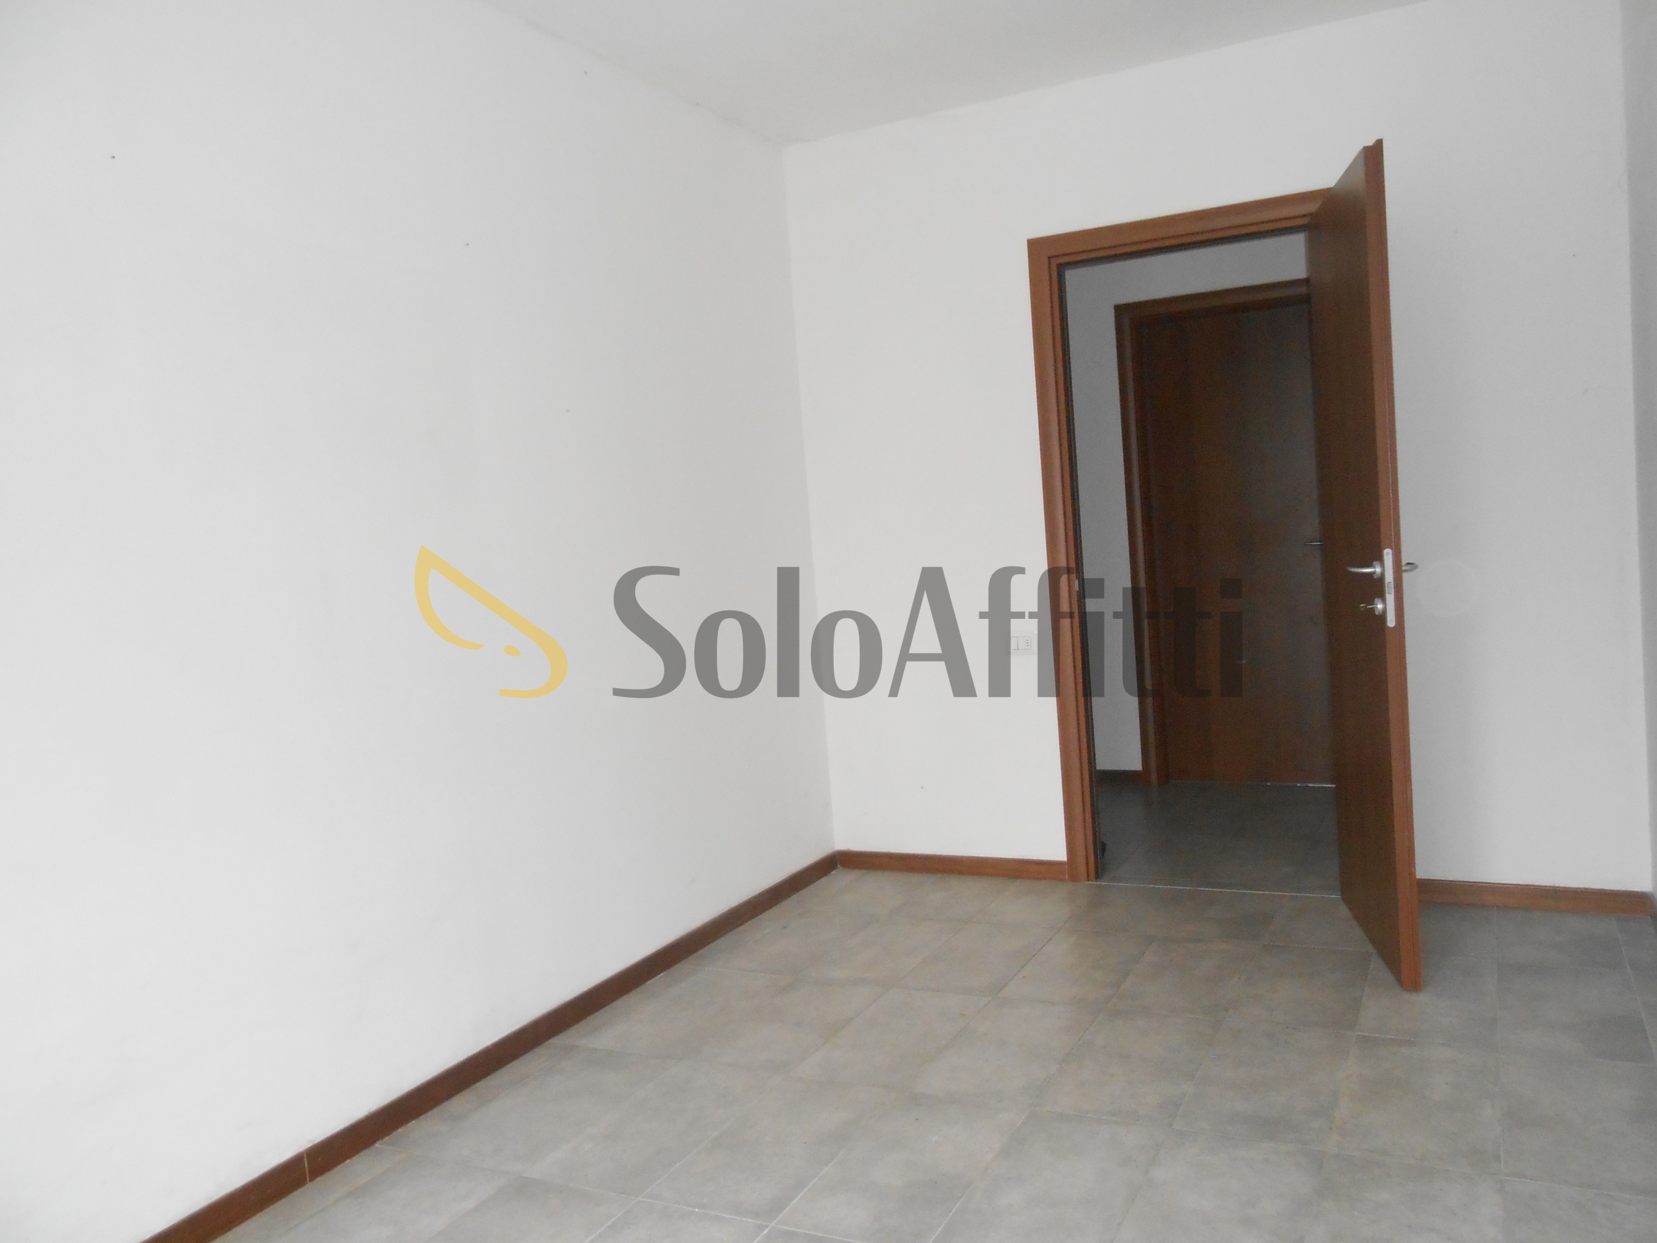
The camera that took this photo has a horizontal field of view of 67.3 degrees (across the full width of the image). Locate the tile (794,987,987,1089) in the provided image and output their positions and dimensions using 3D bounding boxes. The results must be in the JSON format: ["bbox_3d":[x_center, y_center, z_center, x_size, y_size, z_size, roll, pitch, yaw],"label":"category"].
[{"bbox_3d":[0.171,1.033,3.114,0.298,0.010,0.593,-3,4,28],"label":"tile"}]

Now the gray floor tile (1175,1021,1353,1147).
[{"bbox_3d":[0.983,1.019,2.763,0.300,0.010,0.601,-3,4,27],"label":"gray floor tile"}]

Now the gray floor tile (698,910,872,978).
[{"bbox_3d":[-0.097,1.026,4.002,0.300,0.010,0.601,-3,4,27],"label":"gray floor tile"}]

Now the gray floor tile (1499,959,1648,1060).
[{"bbox_3d":[1.755,0.919,2.951,0.298,0.010,0.593,-3,4,28],"label":"gray floor tile"}]

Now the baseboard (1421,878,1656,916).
[{"bbox_3d":[2.013,0.815,3.686,0.707,0.074,0.013,-3,4,28],"label":"baseboard"}]

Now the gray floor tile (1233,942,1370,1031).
[{"bbox_3d":[1.230,0.945,3.226,0.298,0.010,0.593,-3,4,28],"label":"gray floor tile"}]

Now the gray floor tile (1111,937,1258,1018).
[{"bbox_3d":[0.968,0.957,3.363,0.298,0.010,0.593,-3,4,28],"label":"gray floor tile"}]

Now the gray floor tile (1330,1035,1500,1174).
[{"bbox_3d":[1.221,0.983,2.564,0.298,0.010,0.593,-3,4,28],"label":"gray floor tile"}]

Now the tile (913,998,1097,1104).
[{"bbox_3d":[0.447,1.043,3.042,0.300,0.010,0.601,-3,4,27],"label":"tile"}]

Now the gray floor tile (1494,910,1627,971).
[{"bbox_3d":[2.051,0.895,3.520,0.300,0.010,0.522,-3,4,27],"label":"gray floor tile"}]

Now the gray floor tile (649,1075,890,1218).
[{"bbox_3d":[-0.098,1.091,2.609,0.299,0.010,0.598,-3,4,27],"label":"gray floor tile"}]

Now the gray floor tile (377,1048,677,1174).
[{"bbox_3d":[-0.628,1.116,2.885,0.299,0.010,0.598,-3,4,27],"label":"gray floor tile"}]

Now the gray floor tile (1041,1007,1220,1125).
[{"bbox_3d":[0.696,1.008,2.839,0.298,0.010,0.593,-3,4,28],"label":"gray floor tile"}]

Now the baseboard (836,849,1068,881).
[{"bbox_3d":[0.433,0.890,4.551,0.923,0.073,0.013,-3,4,28],"label":"baseboard"}]

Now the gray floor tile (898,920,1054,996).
[{"bbox_3d":[0.443,0.983,3.638,0.298,0.010,0.593,-3,4,28],"label":"gray floor tile"}]

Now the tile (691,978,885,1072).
[{"bbox_3d":[-0.088,1.066,3.320,0.300,0.010,0.601,-3,4,27],"label":"tile"}]

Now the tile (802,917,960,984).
[{"bbox_3d":[0.187,1.014,3.855,0.300,0.010,0.601,-3,4,27],"label":"tile"}]

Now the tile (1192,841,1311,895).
[{"bbox_3d":[1.522,0.867,4.448,0.299,0.010,0.600,-3,4,27],"label":"tile"}]

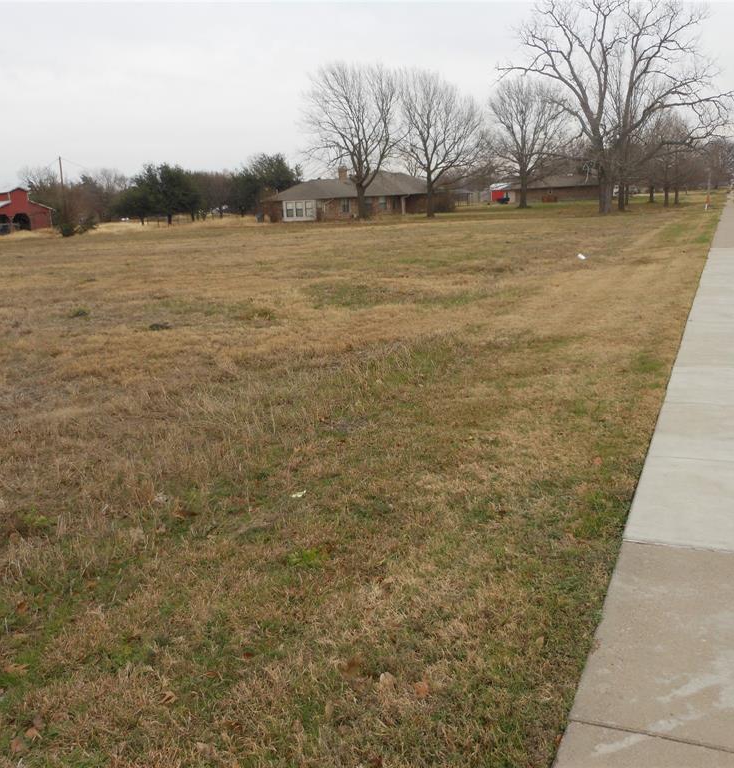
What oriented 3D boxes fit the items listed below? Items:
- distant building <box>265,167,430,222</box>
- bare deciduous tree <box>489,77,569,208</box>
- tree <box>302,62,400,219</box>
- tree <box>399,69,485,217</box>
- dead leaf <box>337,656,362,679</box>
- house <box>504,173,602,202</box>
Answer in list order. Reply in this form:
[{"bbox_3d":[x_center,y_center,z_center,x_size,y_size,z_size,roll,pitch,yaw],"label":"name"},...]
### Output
[{"bbox_3d":[-2.638,-23.653,104.320,18.609,5.669,11.440,-7,13,-18],"label":"distant building"},{"bbox_3d":[20.821,-30.681,106.743,9.417,16.078,9.417,-3,12,0],"label":"bare deciduous tree"},{"bbox_3d":[-1.740,-27.150,94.148,10.831,16.489,10.831,-3,12,0],"label":"tree"},{"bbox_3d":[7.651,-24.440,85.236,8.524,14.310,8.524,-3,12,0],"label":"tree"},{"bbox_3d":[-0.063,1.019,2.979,0.080,0.050,0.080,-3,12,0],"label":"dead leaf"},{"bbox_3d":[33.193,-35.613,150.313,15.386,4.475,9.360,-7,13,-17],"label":"house"}]

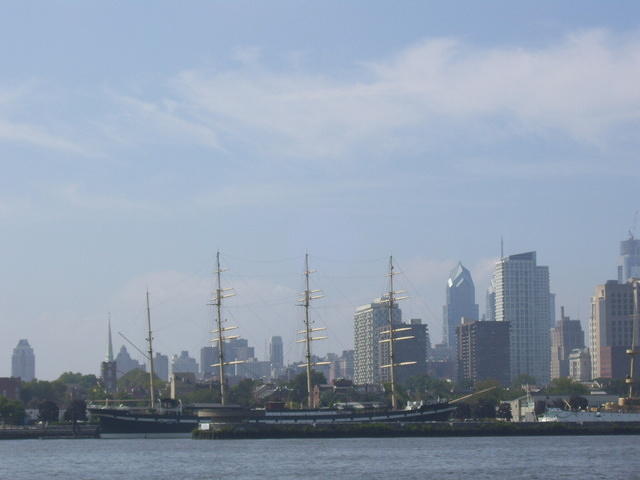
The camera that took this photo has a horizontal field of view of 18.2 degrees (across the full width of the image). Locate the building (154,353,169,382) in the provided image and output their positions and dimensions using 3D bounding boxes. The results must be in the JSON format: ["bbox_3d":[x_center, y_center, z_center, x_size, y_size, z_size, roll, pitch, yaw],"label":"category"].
[{"bbox_3d":[-199.300,184.570,2505.020,19.000,85.700,22.000,0,-5,-9],"label":"building"}]

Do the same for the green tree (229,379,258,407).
[{"bbox_3d":[-28.314,57.303,739.459,11.000,12.000,11.000,0,-5,0],"label":"green tree"}]

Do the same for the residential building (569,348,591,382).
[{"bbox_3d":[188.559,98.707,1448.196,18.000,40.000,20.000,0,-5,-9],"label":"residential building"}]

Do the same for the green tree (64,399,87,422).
[{"bbox_3d":[-74.302,52.016,606.653,6.700,7.700,6.700,0,-5,0],"label":"green tree"}]

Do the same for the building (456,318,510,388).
[{"bbox_3d":[123.650,97.510,1519.190,27.000,74.000,45.000,0,-5,-9],"label":"building"}]

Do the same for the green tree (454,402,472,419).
[{"bbox_3d":[46.670,56.540,650.420,6.000,7.200,6.000,-1,-5,0],"label":"green tree"}]

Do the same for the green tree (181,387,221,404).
[{"bbox_3d":[-45.580,61.700,760.990,15.000,11.800,13.000,-1,-5,0],"label":"green tree"}]

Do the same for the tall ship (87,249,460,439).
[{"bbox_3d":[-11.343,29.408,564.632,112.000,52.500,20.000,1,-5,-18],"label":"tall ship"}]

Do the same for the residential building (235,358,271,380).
[{"bbox_3d":[-80.950,180.070,2404.460,42.000,73.700,26.000,0,-5,-9],"label":"residential building"}]

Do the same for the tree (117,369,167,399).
[{"bbox_3d":[-83.300,70.590,931.690,23.000,20.900,21.000,-1,-5,0],"label":"tree"}]

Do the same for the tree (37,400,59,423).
[{"bbox_3d":[-82.541,52.264,604.671,6.600,7.300,6.600,0,-5,0],"label":"tree"}]

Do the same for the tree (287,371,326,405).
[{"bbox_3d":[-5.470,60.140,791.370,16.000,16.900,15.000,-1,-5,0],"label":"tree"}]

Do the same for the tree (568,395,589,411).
[{"bbox_3d":[89.270,58.170,690.580,6.700,9.200,6.700,-1,-5,0],"label":"tree"}]

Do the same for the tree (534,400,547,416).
[{"bbox_3d":[74.558,57.492,674.707,5.000,6.500,5.000,0,-5,0],"label":"tree"}]

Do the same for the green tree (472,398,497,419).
[{"bbox_3d":[54.806,56.371,664.675,7.500,7.200,7.000,0,-5,0],"label":"green tree"}]

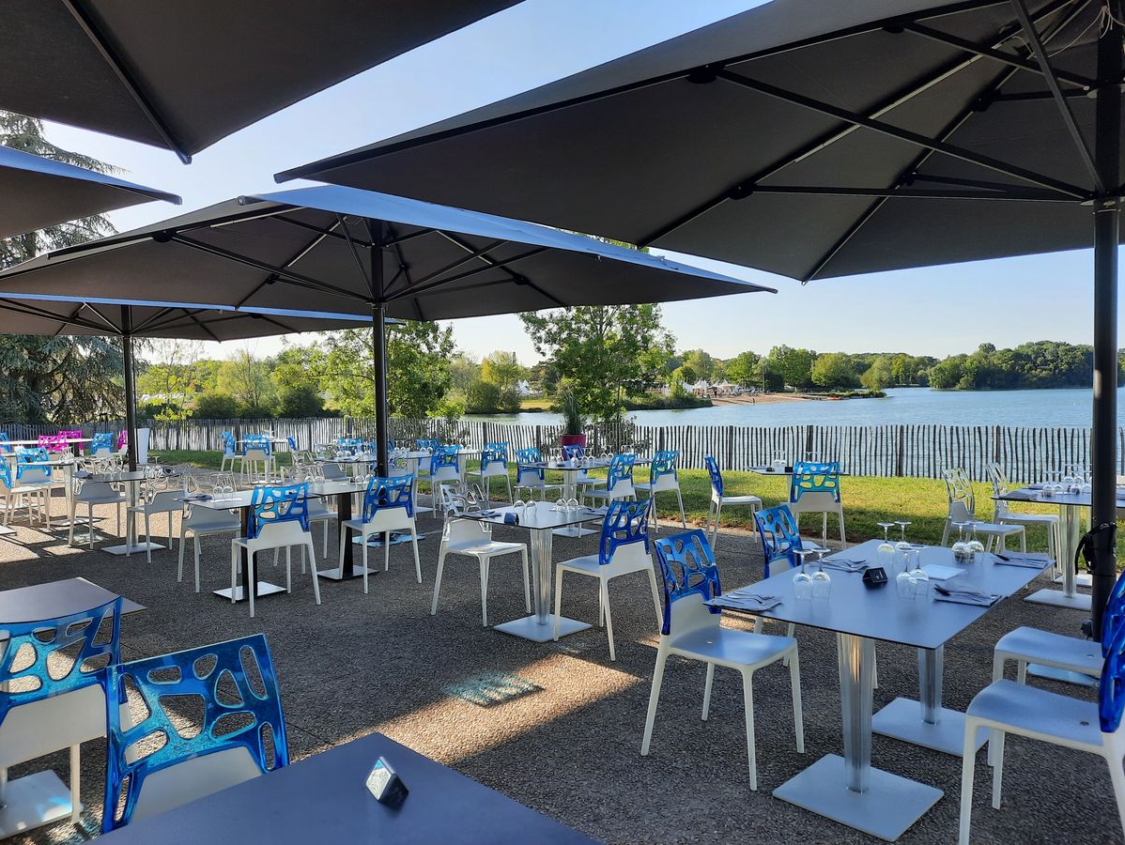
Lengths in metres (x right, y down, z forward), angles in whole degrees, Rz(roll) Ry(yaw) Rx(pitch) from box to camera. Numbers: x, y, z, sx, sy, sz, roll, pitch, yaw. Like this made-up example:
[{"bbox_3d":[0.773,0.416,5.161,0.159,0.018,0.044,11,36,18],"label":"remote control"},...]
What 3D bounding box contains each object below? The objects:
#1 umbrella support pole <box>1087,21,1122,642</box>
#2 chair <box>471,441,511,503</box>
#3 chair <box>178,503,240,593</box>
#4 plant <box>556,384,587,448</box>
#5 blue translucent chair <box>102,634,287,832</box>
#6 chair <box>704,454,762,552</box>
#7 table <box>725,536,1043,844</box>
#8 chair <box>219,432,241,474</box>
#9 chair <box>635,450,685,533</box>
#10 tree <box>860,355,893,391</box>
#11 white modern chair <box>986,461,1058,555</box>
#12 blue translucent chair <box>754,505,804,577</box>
[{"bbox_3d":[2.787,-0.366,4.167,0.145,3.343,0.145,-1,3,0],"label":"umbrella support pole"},{"bbox_3d":[-0.978,0.689,10.587,0.515,0.885,0.500,1,3,44],"label":"chair"},{"bbox_3d":[-2.712,0.837,6.377,0.485,0.853,0.500,-2,3,-37],"label":"chair"},{"bbox_3d":[0.212,0.100,15.938,0.600,1.650,0.600,-1,2,0],"label":"plant"},{"bbox_3d":[-0.743,0.984,1.807,0.498,0.879,0.523,-2,2,-42],"label":"blue translucent chair"},{"bbox_3d":[1.635,0.749,7.751,0.500,0.853,0.485,-1,2,3],"label":"chair"},{"bbox_3d":[1.329,0.990,3.234,0.790,0.731,1.575,1,3,42],"label":"table"},{"bbox_3d":[-5.547,0.616,13.964,0.500,0.853,0.485,-1,2,-2],"label":"chair"},{"bbox_3d":[1.015,0.734,8.971,0.498,0.879,0.523,-2,2,-43],"label":"chair"},{"bbox_3d":[63.681,-9.424,165.000,6.800,7.800,6.800,-1,3,0],"label":"tree"},{"bbox_3d":[3.692,0.772,6.535,0.515,0.885,0.500,1,3,39],"label":"white modern chair"},{"bbox_3d":[1.240,0.891,4.063,0.515,0.885,0.500,1,3,40],"label":"blue translucent chair"}]

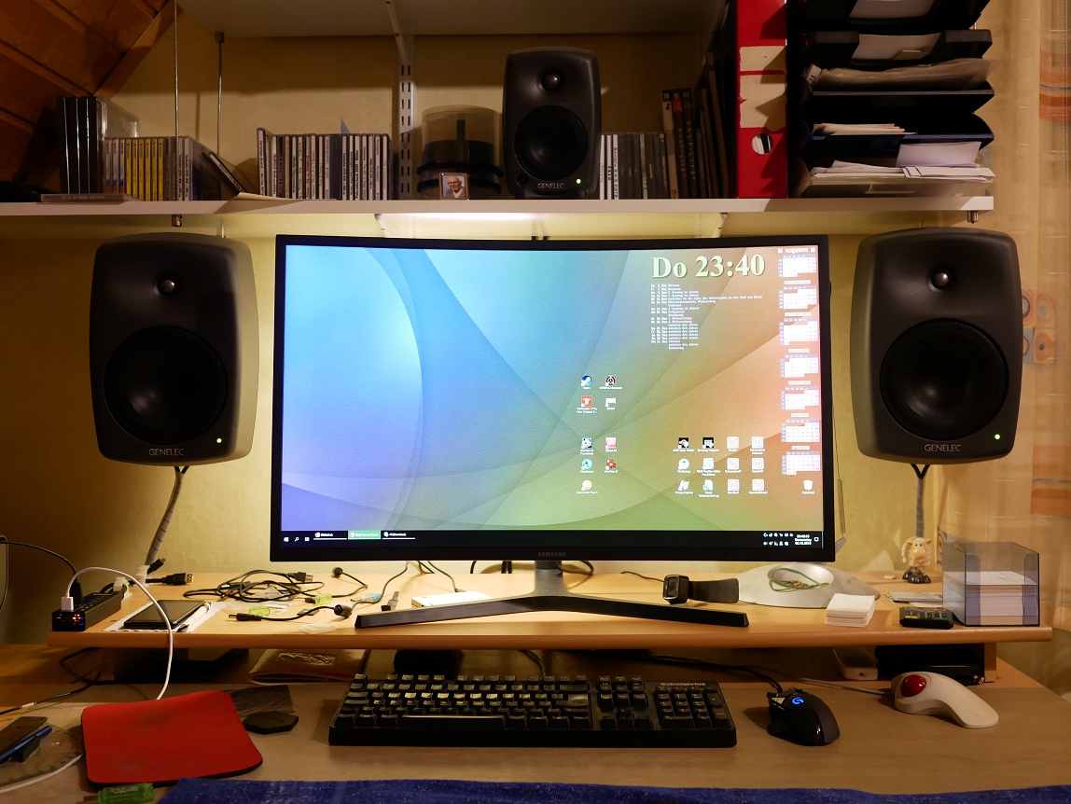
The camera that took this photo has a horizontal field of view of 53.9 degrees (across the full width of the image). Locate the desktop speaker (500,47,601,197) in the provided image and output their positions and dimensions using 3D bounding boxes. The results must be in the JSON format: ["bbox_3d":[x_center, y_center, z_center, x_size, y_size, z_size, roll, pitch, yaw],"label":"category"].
[{"bbox_3d":[0.025,-0.428,1.635,0.150,0.231,0.142,0,7,2],"label":"desktop speaker"}]

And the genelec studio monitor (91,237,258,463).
[{"bbox_3d":[-0.546,-0.080,1.595,0.237,0.350,0.223,-1,2,-10],"label":"genelec studio monitor"}]

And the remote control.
[{"bbox_3d":[0.481,0.264,1.296,0.057,0.014,0.062,0,1,18],"label":"remote control"}]

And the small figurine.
[{"bbox_3d":[0.568,0.232,1.571,0.043,0.068,0.047,0,1,6],"label":"small figurine"}]

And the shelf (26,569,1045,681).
[{"bbox_3d":[0.019,0.322,1.462,1.205,0.102,0.392,0,1,0],"label":"shelf"}]

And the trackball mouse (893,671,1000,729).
[{"bbox_3d":[0.491,0.351,1.276,0.084,0.045,0.140,-1,1,-30],"label":"trackball mouse"}]

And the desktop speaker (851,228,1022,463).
[{"bbox_3d":[0.600,-0.084,1.575,0.237,0.350,0.223,0,2,10],"label":"desktop speaker"}]

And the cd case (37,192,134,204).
[{"bbox_3d":[-0.680,-0.307,1.651,0.125,0.011,0.142,0,1,0],"label":"cd case"}]

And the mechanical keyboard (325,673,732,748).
[{"bbox_3d":[-0.002,0.355,1.228,0.447,0.044,0.150,0,1,0],"label":"mechanical keyboard"}]

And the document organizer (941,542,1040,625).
[{"bbox_3d":[0.566,0.226,1.311,0.088,0.089,0.090,0,1,5],"label":"document organizer"}]

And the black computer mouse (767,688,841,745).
[{"bbox_3d":[0.306,0.355,1.213,0.076,0.041,0.130,0,1,-5],"label":"black computer mouse"}]

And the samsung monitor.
[{"bbox_3d":[0.023,0.026,1.408,0.722,0.492,0.270,0,1,0],"label":"samsung monitor"}]

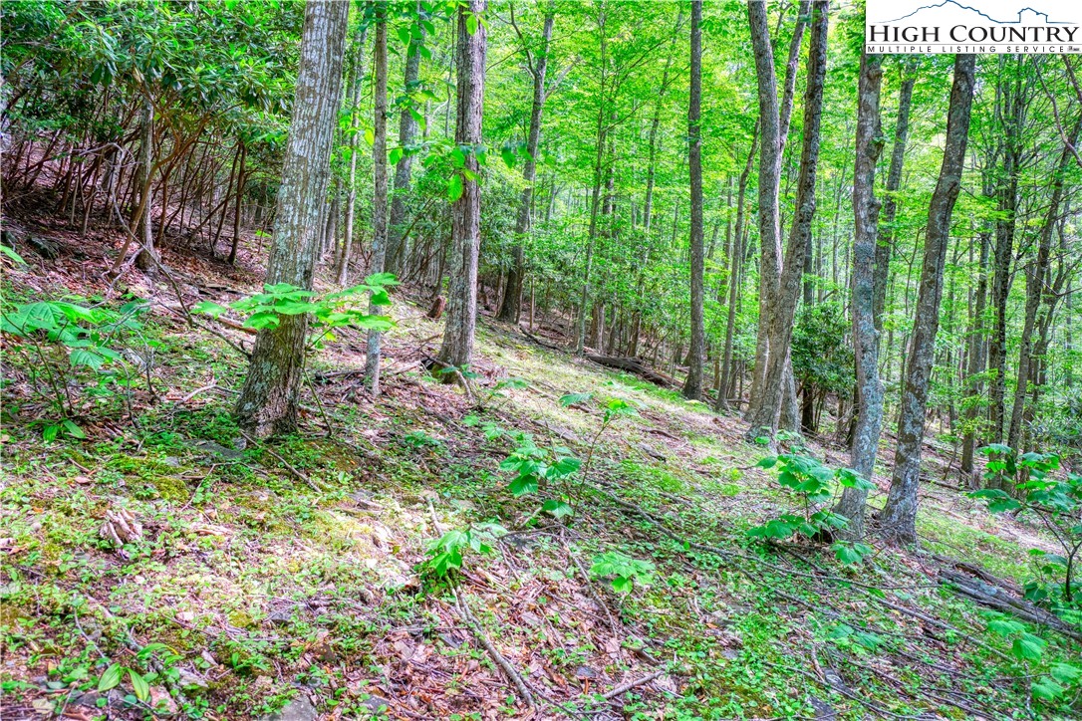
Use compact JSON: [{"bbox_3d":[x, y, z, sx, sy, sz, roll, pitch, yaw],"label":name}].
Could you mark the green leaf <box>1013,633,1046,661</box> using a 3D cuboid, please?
[{"bbox_3d":[2.463,1.461,4.100,0.140,0.030,0.140,0,29,-14],"label":"green leaf"}]

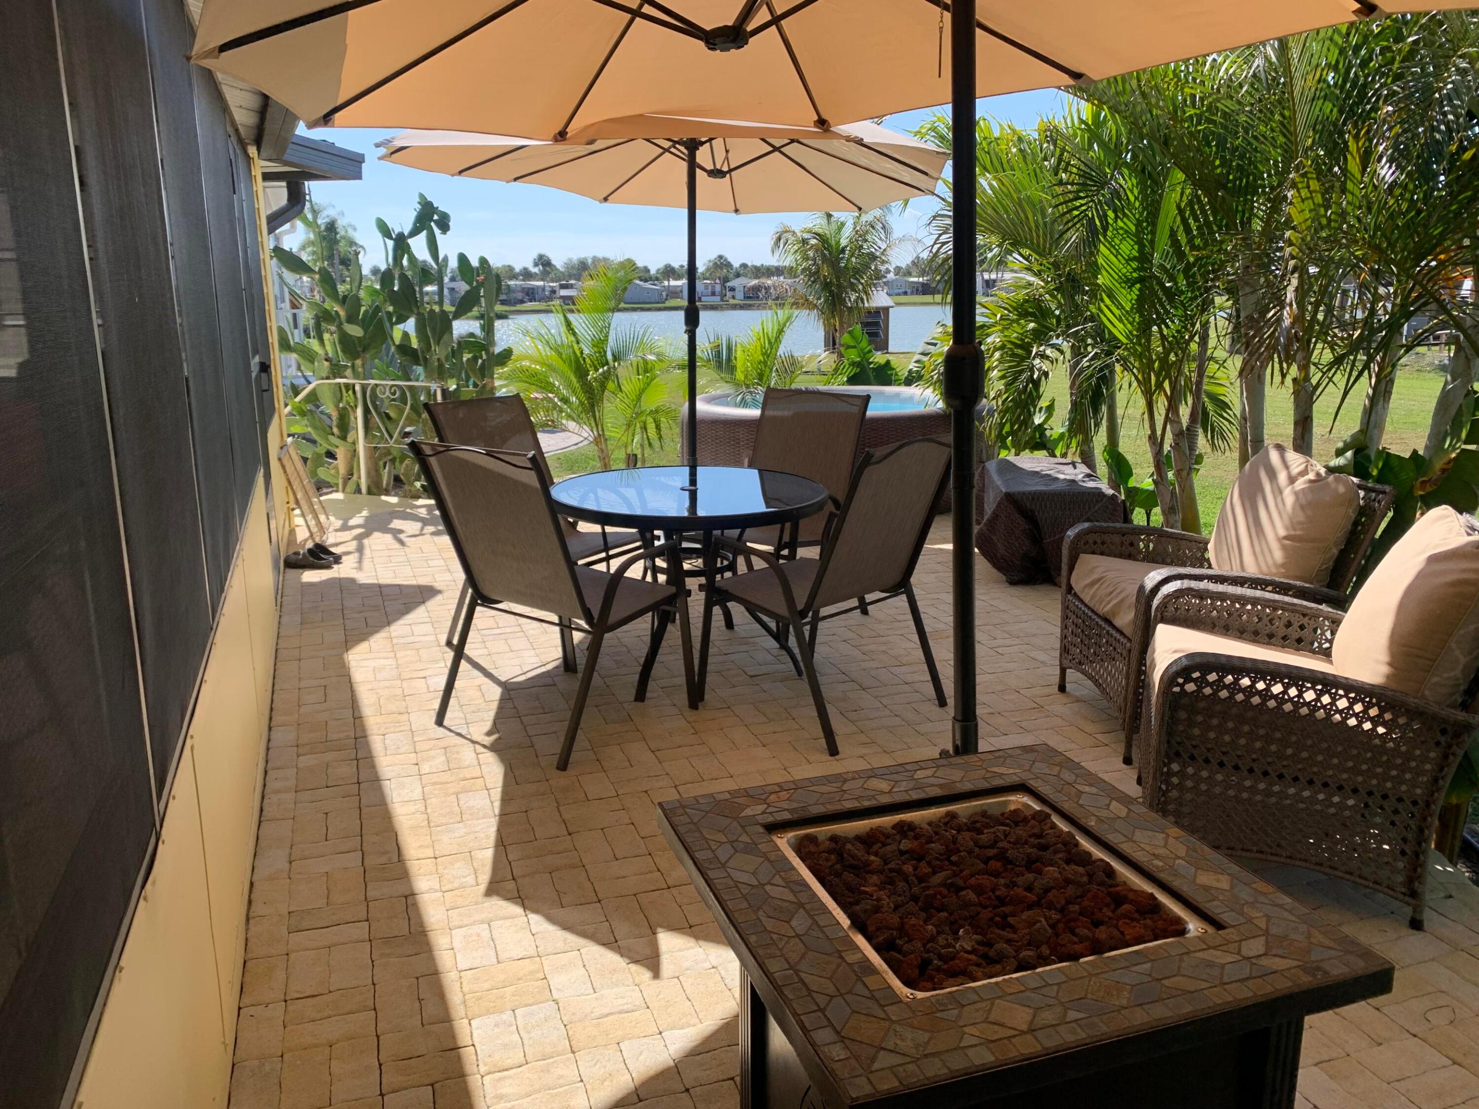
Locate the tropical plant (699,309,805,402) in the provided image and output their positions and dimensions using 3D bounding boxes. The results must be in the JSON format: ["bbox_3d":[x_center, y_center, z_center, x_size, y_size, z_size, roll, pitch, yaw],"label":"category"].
[{"bbox_3d":[0.104,-1.453,9.522,1.050,1.270,1.050,0,13,0],"label":"tropical plant"}]

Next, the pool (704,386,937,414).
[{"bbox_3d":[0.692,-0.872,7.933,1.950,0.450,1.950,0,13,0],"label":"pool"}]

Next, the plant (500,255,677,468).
[{"bbox_3d":[-1.186,-1.466,8.802,1.400,1.670,1.350,0,13,0],"label":"plant"}]

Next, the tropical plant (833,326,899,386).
[{"bbox_3d":[1.120,-1.470,9.928,0.680,1.140,0.650,0,13,0],"label":"tropical plant"}]

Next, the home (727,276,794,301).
[{"bbox_3d":[3.171,-38.458,160.450,10.000,3.350,9.000,0,13,0],"label":"home"}]

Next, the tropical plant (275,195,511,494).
[{"bbox_3d":[-2.696,-1.672,8.653,1.750,2.160,1.400,0,13,0],"label":"tropical plant"}]

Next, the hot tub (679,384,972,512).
[{"bbox_3d":[0.691,-0.765,7.958,2.140,0.670,2.140,0,13,0],"label":"hot tub"}]

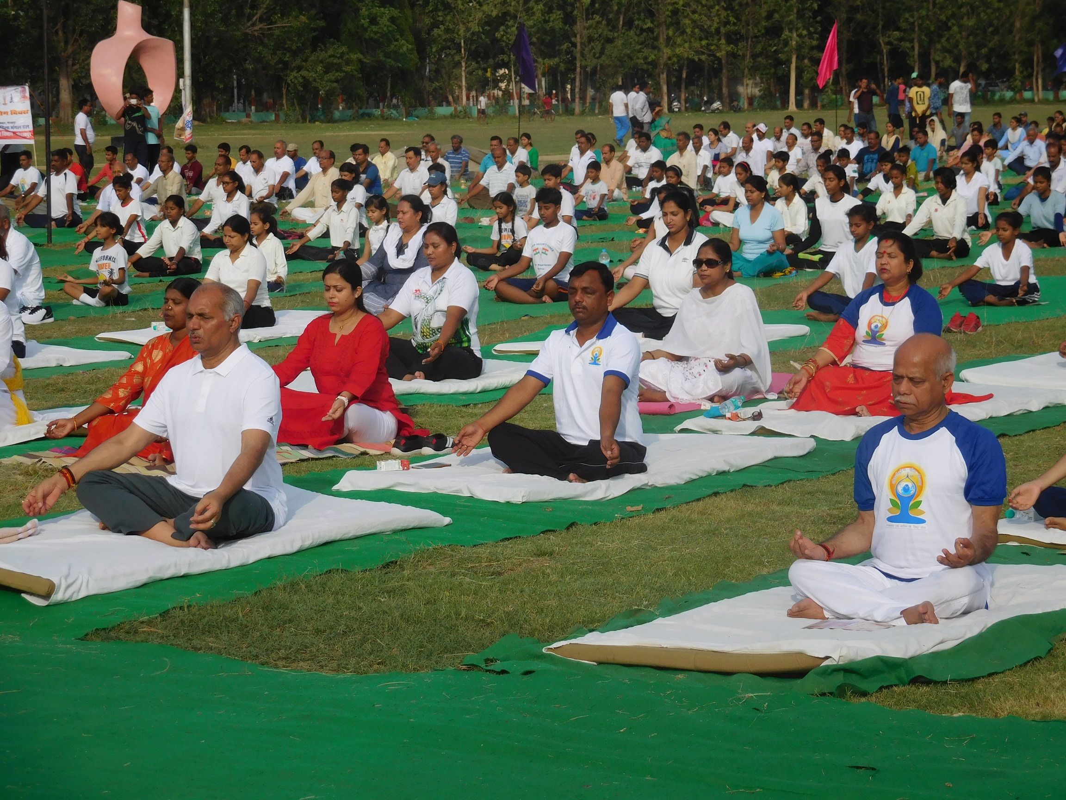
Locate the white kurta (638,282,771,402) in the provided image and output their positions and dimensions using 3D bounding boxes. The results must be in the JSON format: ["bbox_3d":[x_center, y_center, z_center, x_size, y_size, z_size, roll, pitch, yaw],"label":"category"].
[{"bbox_3d":[0.898,-0.296,16.000,0.640,0.610,0.520,2,6,25],"label":"white kurta"}]

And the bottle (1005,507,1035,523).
[{"bbox_3d":[1.687,0.380,10.660,0.068,0.068,0.210,2,7,30],"label":"bottle"}]

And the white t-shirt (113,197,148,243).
[{"bbox_3d":[-4.118,-1.824,31.300,0.420,0.480,0.250,3,7,35],"label":"white t-shirt"}]

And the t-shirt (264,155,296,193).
[{"bbox_3d":[-3.753,-3.338,45.800,0.480,0.580,0.340,4,7,38],"label":"t-shirt"}]

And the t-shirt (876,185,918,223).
[{"bbox_3d":[3.896,-2.093,33.000,0.440,0.430,0.300,1,6,18],"label":"t-shirt"}]

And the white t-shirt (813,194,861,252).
[{"bbox_3d":[2.676,-1.544,27.000,0.430,0.520,0.280,3,7,30],"label":"white t-shirt"}]

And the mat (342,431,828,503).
[{"bbox_3d":[0.201,0.262,12.829,0.920,0.070,1.970,4,8,42],"label":"mat"}]

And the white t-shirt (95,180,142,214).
[{"bbox_3d":[-4.458,-2.130,33.200,0.520,0.490,0.340,4,7,35],"label":"white t-shirt"}]

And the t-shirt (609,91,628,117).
[{"bbox_3d":[2.312,-7.980,83.000,0.470,0.700,0.290,1,6,18],"label":"t-shirt"}]

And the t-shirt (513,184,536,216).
[{"bbox_3d":[-0.095,-2.257,35.000,0.290,0.380,0.190,2,6,25],"label":"t-shirt"}]

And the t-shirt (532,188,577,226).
[{"bbox_3d":[0.209,-1.882,30.300,0.460,0.450,0.300,4,7,35],"label":"t-shirt"}]

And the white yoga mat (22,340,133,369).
[{"bbox_3d":[-3.330,-0.230,18.156,0.920,0.070,1.800,3,7,38],"label":"white yoga mat"}]

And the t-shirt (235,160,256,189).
[{"bbox_3d":[-4.190,-3.292,45.500,0.450,0.540,0.270,3,7,32],"label":"t-shirt"}]

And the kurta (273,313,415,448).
[{"bbox_3d":[-0.800,-0.092,13.100,0.620,0.550,0.540,4,7,35],"label":"kurta"}]

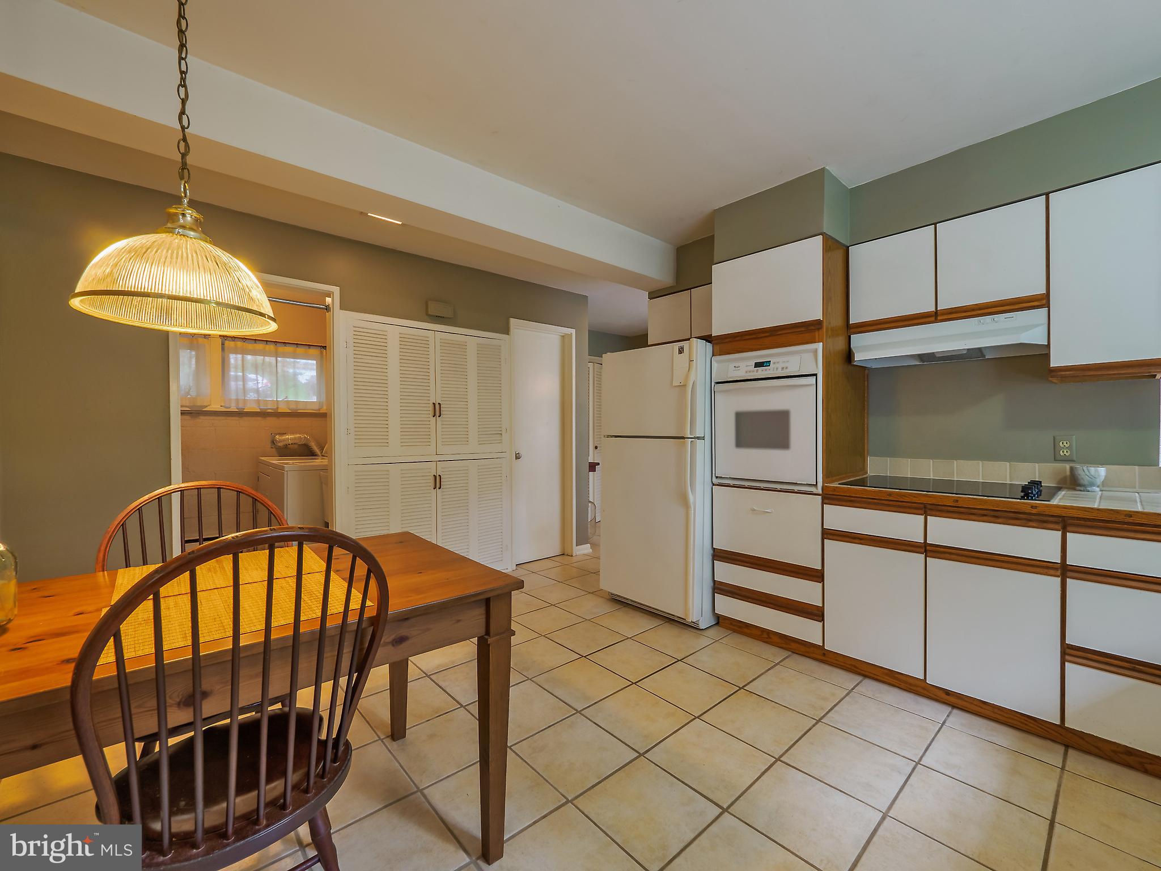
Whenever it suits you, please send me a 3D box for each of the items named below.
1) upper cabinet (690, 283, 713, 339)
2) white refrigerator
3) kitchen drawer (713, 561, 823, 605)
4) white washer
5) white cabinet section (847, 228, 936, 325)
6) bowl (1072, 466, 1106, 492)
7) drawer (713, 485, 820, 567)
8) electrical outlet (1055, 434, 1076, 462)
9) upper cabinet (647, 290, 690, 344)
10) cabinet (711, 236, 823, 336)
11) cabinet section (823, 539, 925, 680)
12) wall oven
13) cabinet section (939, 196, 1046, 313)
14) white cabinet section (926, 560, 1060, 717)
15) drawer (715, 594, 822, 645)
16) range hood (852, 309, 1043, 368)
[{"bbox_3d":[1.005,-0.836,3.250,0.338,0.351,0.343,0,0,-42],"label":"upper cabinet"},{"bbox_3d":[0.659,0.288,3.188,0.764,1.682,0.764,0,0,-42],"label":"white refrigerator"},{"bbox_3d":[1.152,0.790,2.689,0.420,0.116,0.600,0,0,-42],"label":"kitchen drawer"},{"bbox_3d":[-2.288,0.661,4.104,0.710,0.921,0.737,0,0,-42],"label":"white washer"},{"bbox_3d":[1.663,-0.782,2.444,0.350,0.405,0.366,-2,2,-42],"label":"white cabinet section"},{"bbox_3d":[2.168,0.183,2.003,0.104,0.104,0.104,0,0,-42],"label":"bowl"},{"bbox_3d":[1.149,0.483,2.693,0.420,0.365,0.608,0,0,-42],"label":"drawer"},{"bbox_3d":[2.212,0.059,2.140,0.013,0.114,0.068,0,0,-42],"label":"electrical outlet"},{"bbox_3d":[0.763,-0.838,3.520,0.338,0.357,0.373,0,0,-42],"label":"upper cabinet"},{"bbox_3d":[1.212,-0.789,2.754,0.602,0.422,0.620,0,0,-42],"label":"cabinet"},{"bbox_3d":[1.566,0.773,2.371,0.590,0.547,0.409,-2,2,-42],"label":"cabinet section"},{"bbox_3d":[1.187,-0.086,2.730,0.574,0.746,0.620,0,0,-42],"label":"wall oven"},{"bbox_3d":[1.911,-0.779,2.168,0.350,0.405,0.363,-2,2,-42],"label":"cabinet section"},{"bbox_3d":[1.843,0.791,2.067,0.560,0.543,0.402,-1,1,-42],"label":"white cabinet section"},{"bbox_3d":[1.204,0.995,2.756,0.520,0.123,0.603,-1,1,-42],"label":"drawer"},{"bbox_3d":[1.821,-0.463,2.355,0.338,0.137,0.762,0,0,-42],"label":"range hood"}]

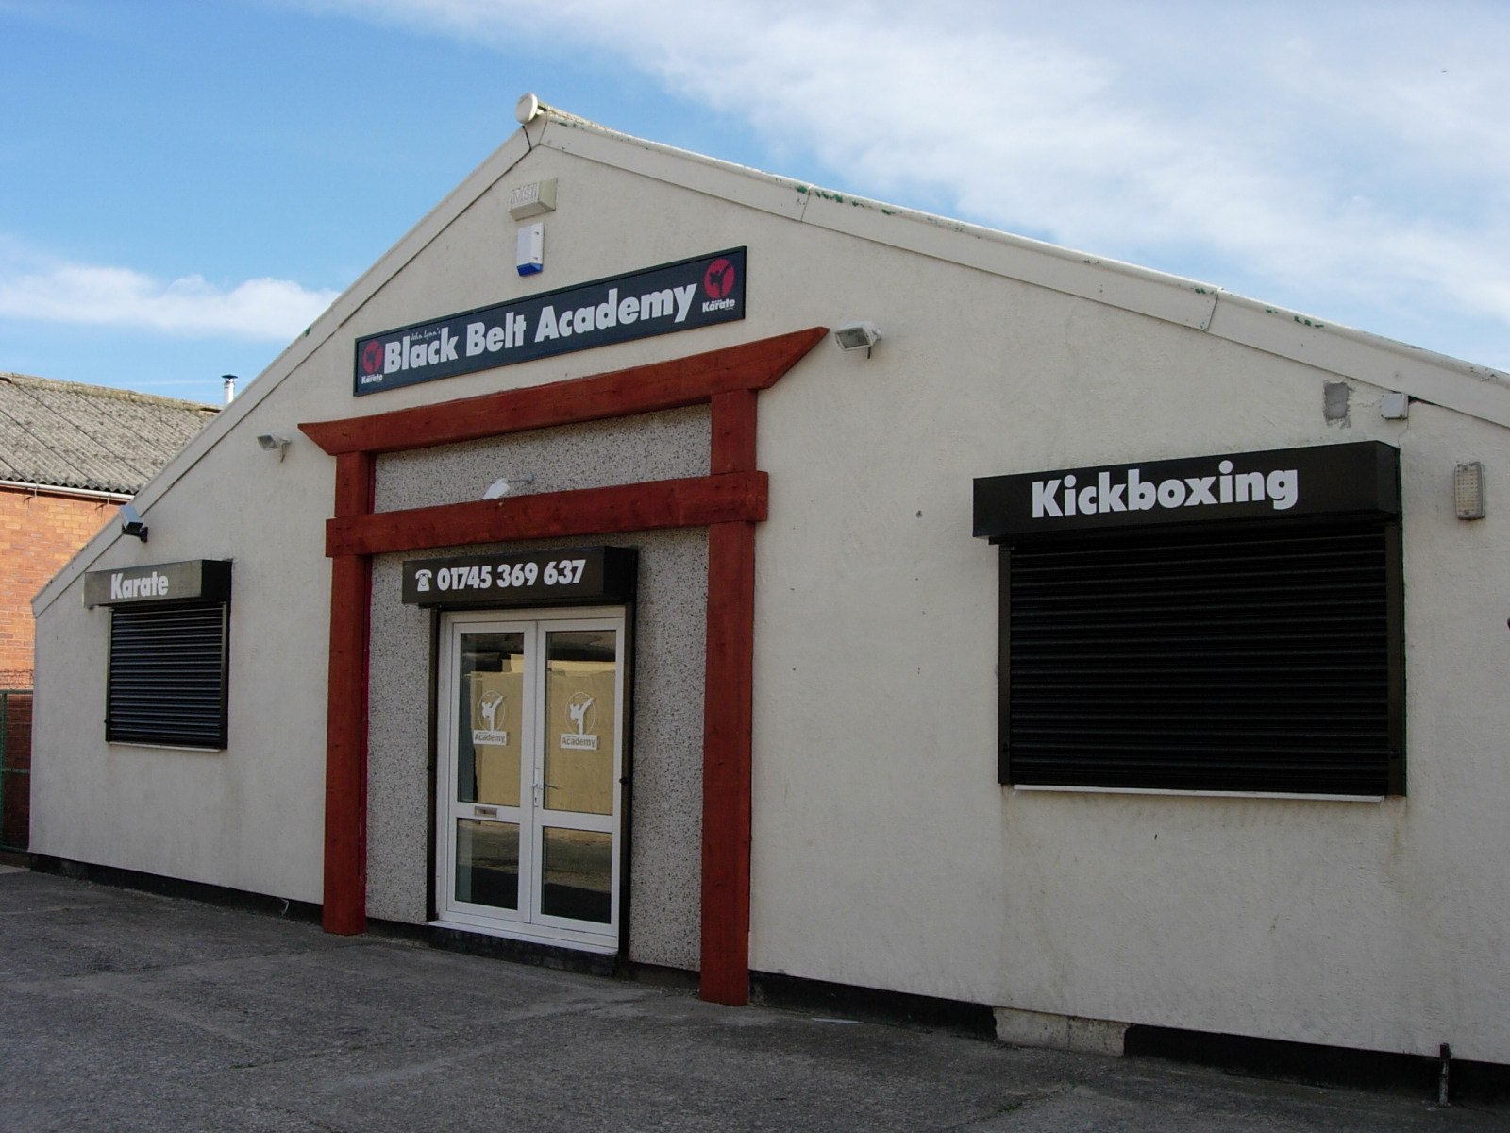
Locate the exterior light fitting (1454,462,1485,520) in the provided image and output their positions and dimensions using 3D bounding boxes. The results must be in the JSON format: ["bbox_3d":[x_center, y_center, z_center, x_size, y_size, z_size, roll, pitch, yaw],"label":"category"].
[{"bbox_3d":[3.065,-0.318,7.082,0.115,0.240,0.080,-4,-7,40],"label":"exterior light fitting"}]

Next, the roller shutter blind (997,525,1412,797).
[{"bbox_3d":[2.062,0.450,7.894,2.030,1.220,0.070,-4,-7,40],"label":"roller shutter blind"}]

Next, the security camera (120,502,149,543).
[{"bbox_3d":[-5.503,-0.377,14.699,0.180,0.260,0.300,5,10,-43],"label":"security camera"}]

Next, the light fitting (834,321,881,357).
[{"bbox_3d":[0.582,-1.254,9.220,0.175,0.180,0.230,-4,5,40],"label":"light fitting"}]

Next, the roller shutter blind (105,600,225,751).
[{"bbox_3d":[-4.995,0.919,14.025,1.880,1.200,0.070,-4,-7,40],"label":"roller shutter blind"}]

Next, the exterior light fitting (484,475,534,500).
[{"bbox_3d":[-1.634,-0.528,10.979,0.130,0.170,0.320,-4,5,40],"label":"exterior light fitting"}]

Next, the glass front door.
[{"bbox_3d":[-1.493,1.373,11.005,1.770,2.140,0.100,-4,-7,40],"label":"glass front door"}]

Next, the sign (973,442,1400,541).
[{"bbox_3d":[2.002,-0.336,7.878,2.060,0.300,0.280,-4,-7,40],"label":"sign"}]

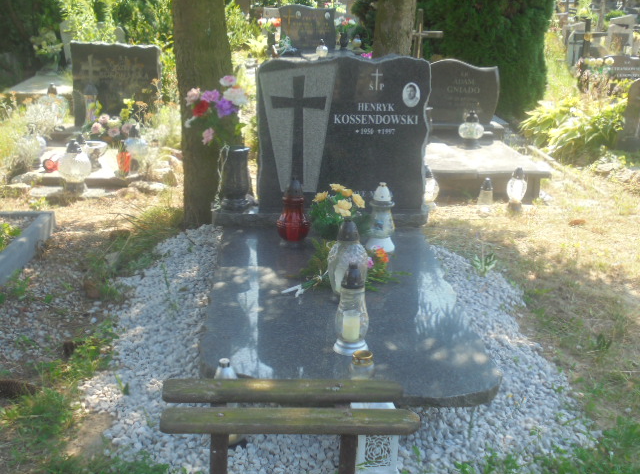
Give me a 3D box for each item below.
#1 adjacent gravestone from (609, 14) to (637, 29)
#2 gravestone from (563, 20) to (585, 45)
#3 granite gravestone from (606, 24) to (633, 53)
[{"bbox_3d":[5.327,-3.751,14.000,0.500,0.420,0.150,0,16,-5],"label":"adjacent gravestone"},{"bbox_3d":[4.154,-3.287,13.000,0.420,0.500,0.150,0,16,-5],"label":"gravestone"},{"bbox_3d":[5.274,-3.460,14.000,0.458,0.582,0.140,0,18,-3],"label":"granite gravestone"}]

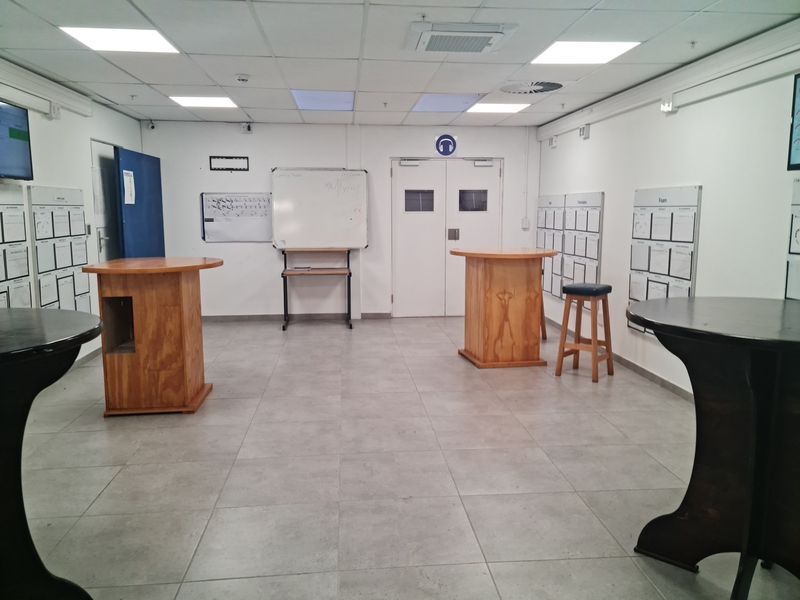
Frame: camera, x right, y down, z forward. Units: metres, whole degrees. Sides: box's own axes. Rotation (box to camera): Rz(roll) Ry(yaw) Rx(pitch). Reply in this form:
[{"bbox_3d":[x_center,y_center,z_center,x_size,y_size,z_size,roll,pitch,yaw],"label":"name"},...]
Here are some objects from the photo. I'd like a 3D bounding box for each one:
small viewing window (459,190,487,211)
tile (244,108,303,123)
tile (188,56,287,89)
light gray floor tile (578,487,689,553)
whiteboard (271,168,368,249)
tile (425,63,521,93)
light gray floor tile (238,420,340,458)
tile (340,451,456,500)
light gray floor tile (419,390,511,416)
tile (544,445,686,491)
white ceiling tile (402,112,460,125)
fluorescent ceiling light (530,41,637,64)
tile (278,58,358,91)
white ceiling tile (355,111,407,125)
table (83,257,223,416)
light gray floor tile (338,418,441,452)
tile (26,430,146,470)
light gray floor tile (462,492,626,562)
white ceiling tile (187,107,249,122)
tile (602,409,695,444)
[{"bbox_3d":[0.947,-1.273,8.025,0.370,0.268,0.030,-1,8,-5],"label":"small viewing window"},{"bbox_3d":[-1.457,-2.148,7.290,0.603,0.018,1.010,-1,8,-5],"label":"tile"},{"bbox_3d":[-1.240,-1.799,4.930,0.605,0.020,1.195,-1,8,-5],"label":"tile"},{"bbox_3d":[1.240,1.034,2.928,0.600,0.012,0.600,-1,8,-5],"label":"light gray floor tile"},{"bbox_3d":[-0.985,-1.120,7.722,1.182,0.971,0.050,-1,8,-5],"label":"whiteboard"},{"bbox_3d":[0.565,-1.813,5.086,0.600,0.018,1.200,-1,8,-5],"label":"tile"},{"bbox_3d":[-0.675,0.871,3.914,0.600,0.010,0.600,-1,8,-5],"label":"light gray floor tile"},{"bbox_3d":[-0.027,0.953,3.378,0.600,0.012,0.600,-1,8,-5],"label":"tile"},{"bbox_3d":[0.468,0.766,4.610,0.600,0.010,0.600,-1,8,-5],"label":"light gray floor tile"},{"bbox_3d":[1.168,0.933,3.485,0.600,0.012,0.600,-1,8,-5],"label":"tile"},{"bbox_3d":[0.352,-2.147,7.392,0.600,0.018,1.080,-1,8,-5],"label":"white ceiling tile"},{"bbox_3d":[1.239,-1.699,4.238,0.600,0.040,0.600,-1,8,-5],"label":"fluorescent ceiling light"},{"bbox_3d":[-0.631,-1.783,4.952,0.600,0.015,1.200,-1,8,-5],"label":"tile"},{"bbox_3d":[-0.241,-2.164,7.407,0.603,0.018,1.025,-1,8,-5],"label":"white ceiling tile"},{"bbox_3d":[-1.772,0.247,4.596,0.940,1.030,0.940,-1,8,-5],"label":"table"},{"bbox_3d":[-0.080,0.870,4.003,0.600,0.012,0.600,-1,8,-5],"label":"light gray floor tile"},{"bbox_3d":[-1.870,0.888,3.790,0.600,0.012,0.600,-1,8,-5],"label":"tile"},{"bbox_3d":[0.625,1.028,2.840,0.600,0.012,0.600,-1,8,-5],"label":"light gray floor tile"},{"bbox_3d":[-2.054,-2.118,7.121,0.605,0.020,0.973,-1,8,-5],"label":"white ceiling tile"},{"bbox_3d":[1.729,0.849,4.165,0.600,0.012,0.600,-1,8,-5],"label":"tile"}]

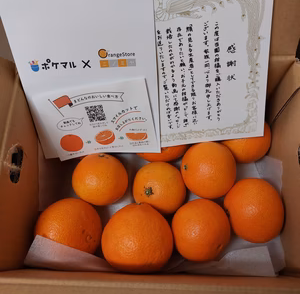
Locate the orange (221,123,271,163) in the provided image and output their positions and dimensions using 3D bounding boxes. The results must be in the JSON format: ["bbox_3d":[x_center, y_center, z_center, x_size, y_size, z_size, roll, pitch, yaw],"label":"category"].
[{"bbox_3d":[0.146,-0.014,0.425,0.078,0.075,0.078,0,69,-1],"label":"orange"}]

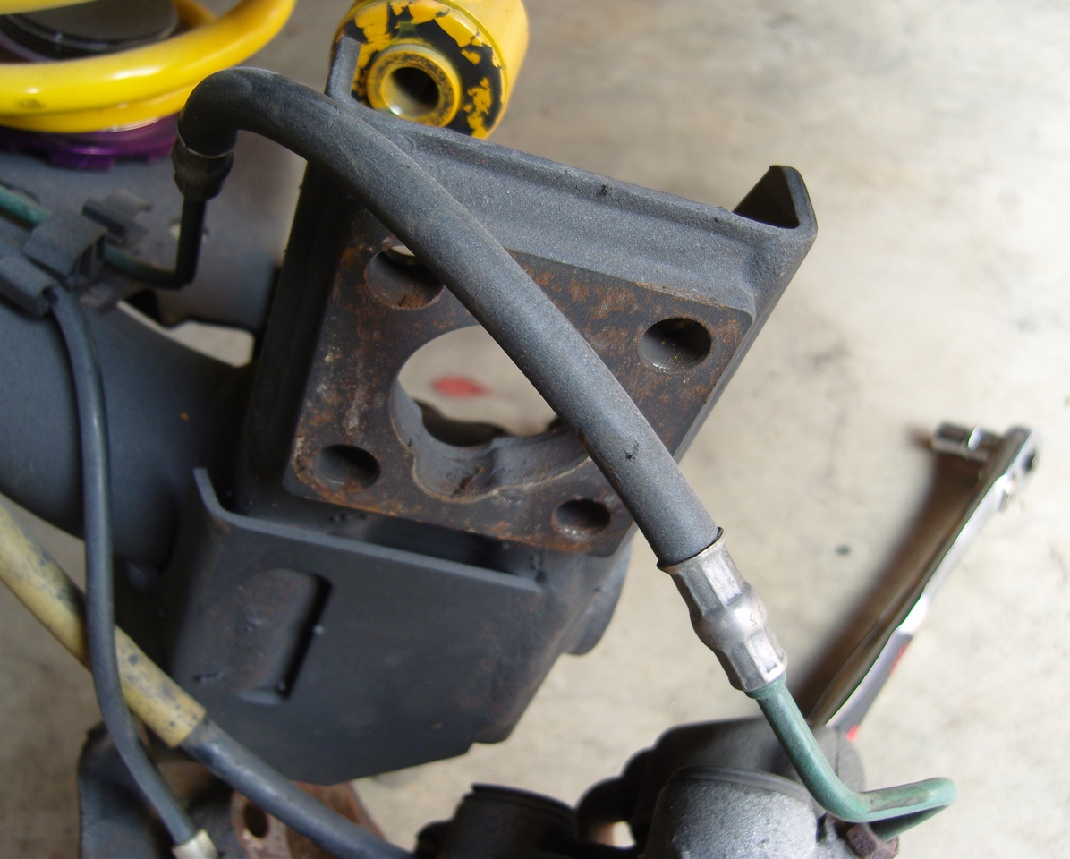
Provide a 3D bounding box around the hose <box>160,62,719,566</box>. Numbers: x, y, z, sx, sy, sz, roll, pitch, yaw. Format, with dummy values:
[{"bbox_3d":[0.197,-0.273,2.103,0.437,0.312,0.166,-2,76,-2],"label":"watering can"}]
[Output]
[{"bbox_3d":[-0.018,-0.027,0.185,0.125,0.035,0.016,41,59,15],"label":"hose"}]

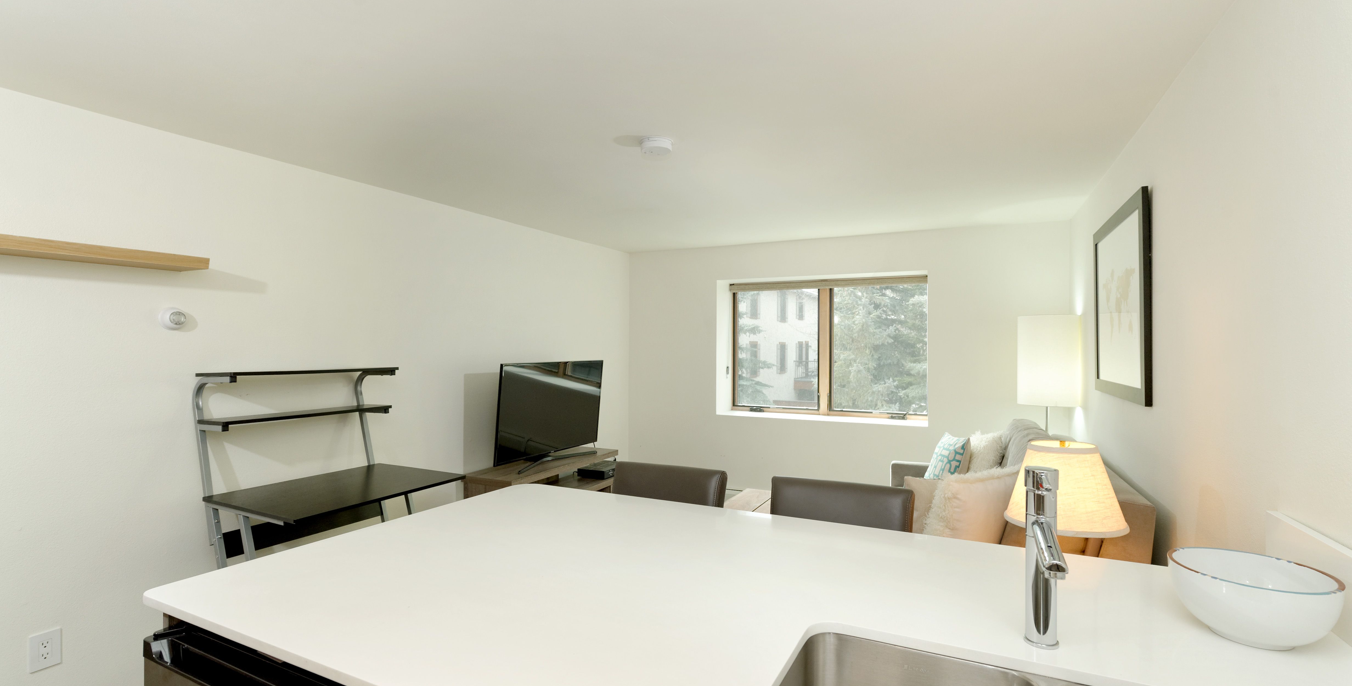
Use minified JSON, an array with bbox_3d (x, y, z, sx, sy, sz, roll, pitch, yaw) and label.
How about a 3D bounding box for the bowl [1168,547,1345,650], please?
[{"bbox_3d":[0.914,0.413,0.955,0.202,0.106,0.202,0,0,0],"label":"bowl"}]

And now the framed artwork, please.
[{"bbox_3d":[1.832,-0.158,2.495,0.026,0.759,1.015,0,0,27],"label":"framed artwork"}]

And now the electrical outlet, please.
[{"bbox_3d":[-2.127,1.040,2.028,0.008,0.122,0.077,0,0,27],"label":"electrical outlet"}]

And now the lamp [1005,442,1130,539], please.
[{"bbox_3d":[1.096,0.549,1.685,0.290,0.525,0.290,0,0,27],"label":"lamp"}]

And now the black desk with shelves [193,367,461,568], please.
[{"bbox_3d":[-1.438,0.758,2.578,0.690,1.258,0.780,0,0,27],"label":"black desk with shelves"}]

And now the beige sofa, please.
[{"bbox_3d":[1.470,0.945,2.940,0.995,0.900,1.920,0,0,27],"label":"beige sofa"}]

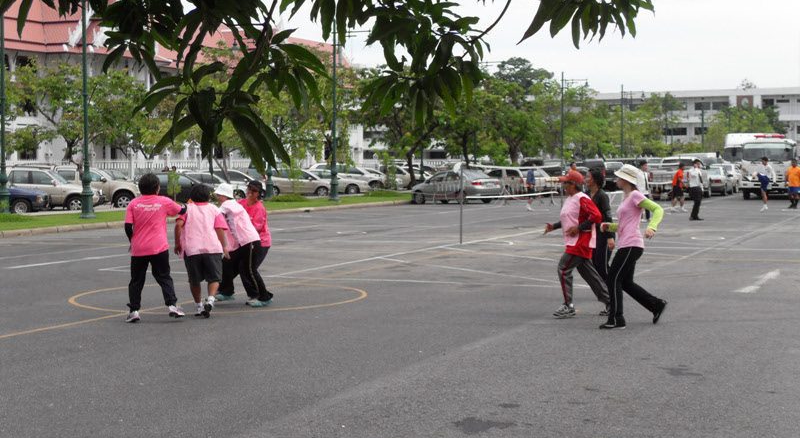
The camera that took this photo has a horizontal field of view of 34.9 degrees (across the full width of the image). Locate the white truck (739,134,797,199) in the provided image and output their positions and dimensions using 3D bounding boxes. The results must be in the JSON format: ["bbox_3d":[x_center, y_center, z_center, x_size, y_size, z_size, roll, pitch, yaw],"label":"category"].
[{"bbox_3d":[16.694,-2.313,56.238,2.300,2.750,7.200,1,3,22],"label":"white truck"}]

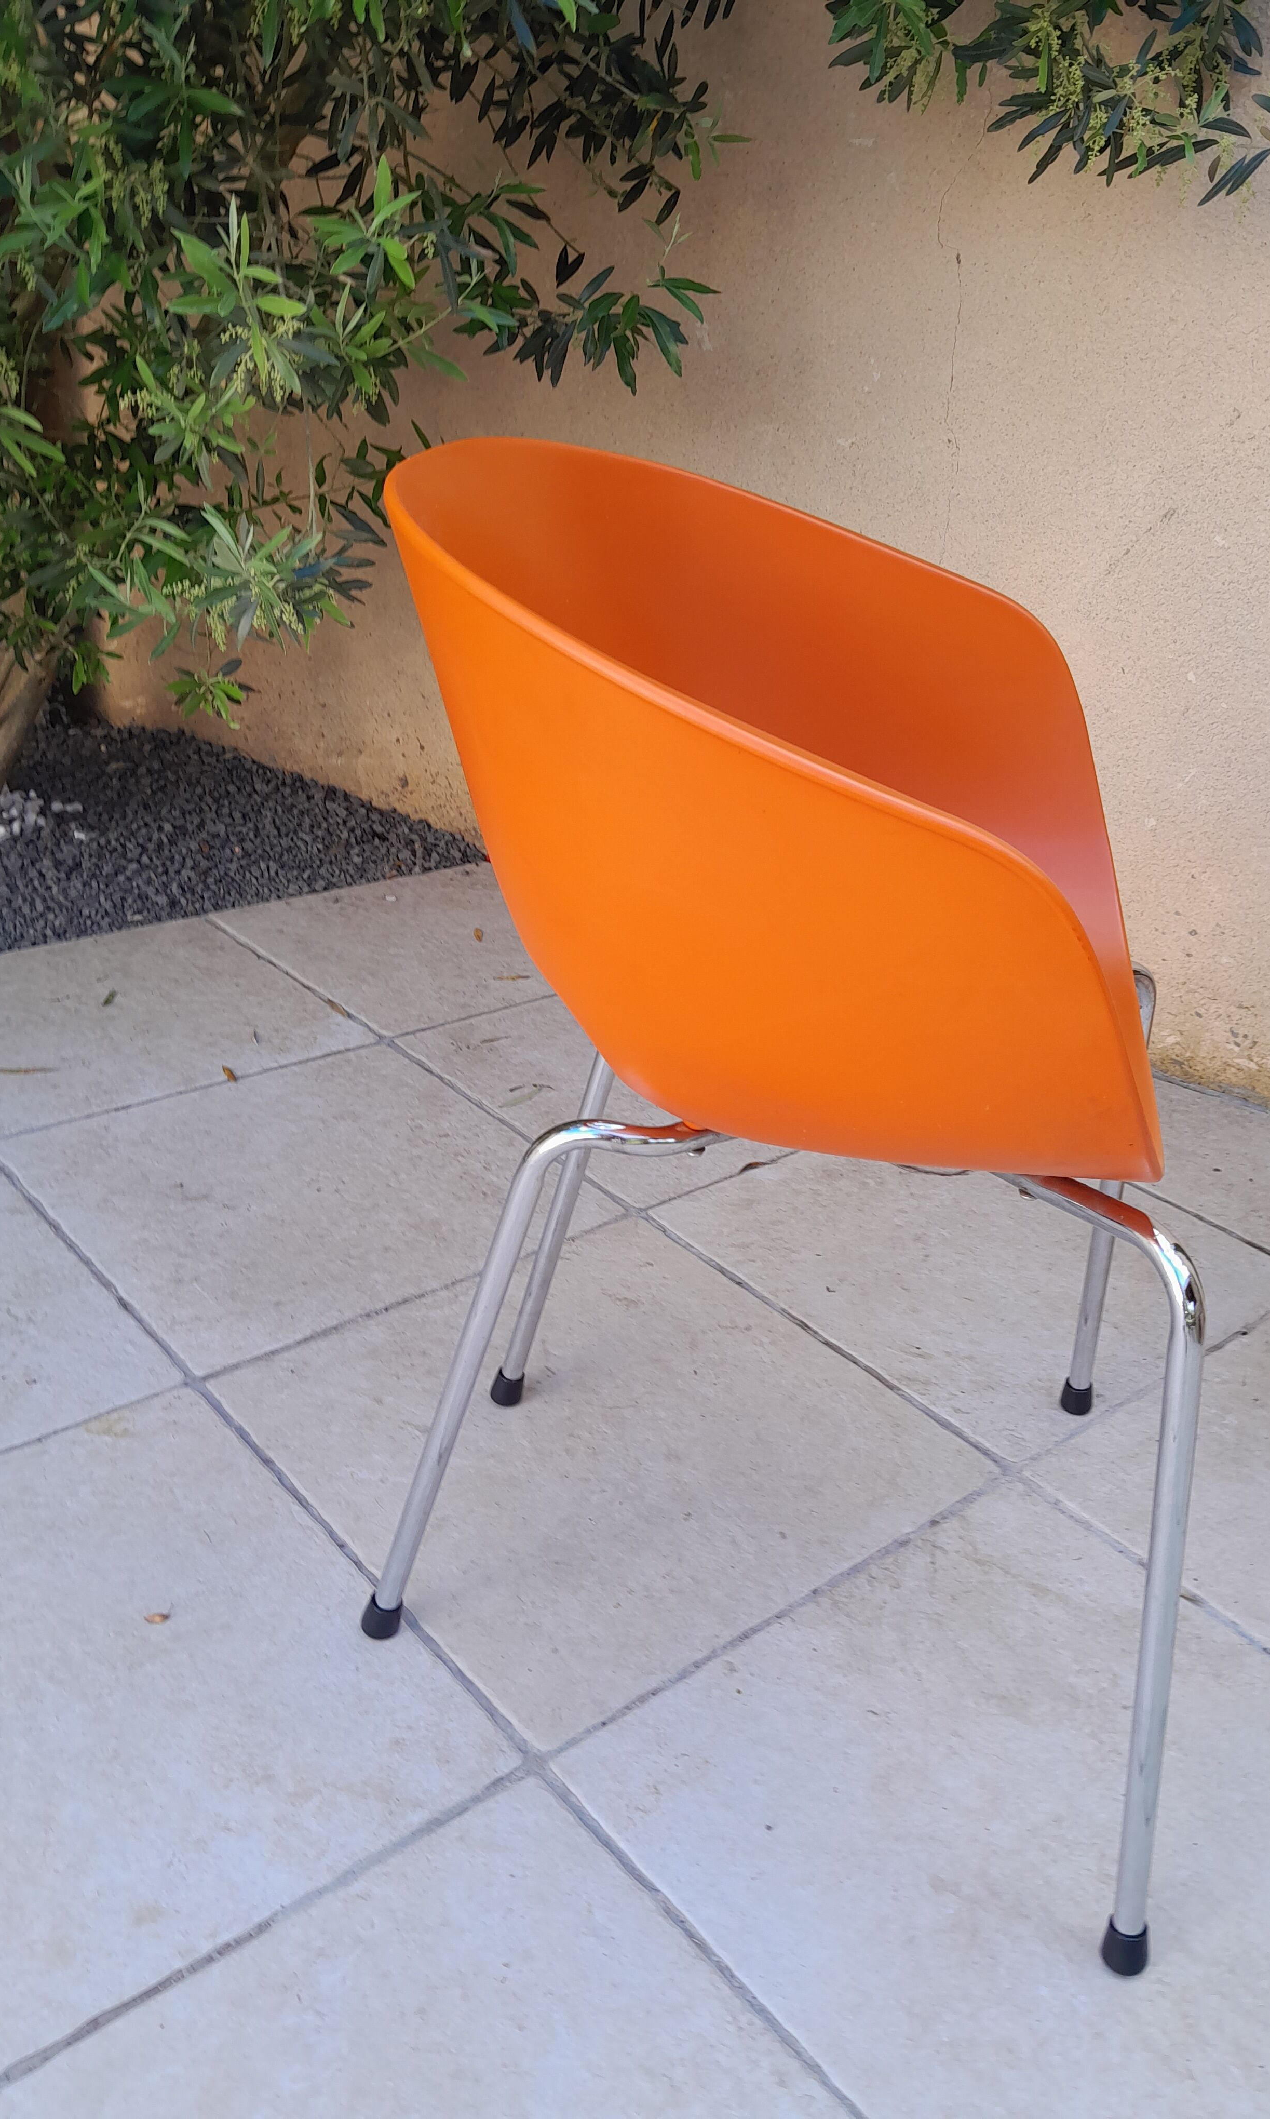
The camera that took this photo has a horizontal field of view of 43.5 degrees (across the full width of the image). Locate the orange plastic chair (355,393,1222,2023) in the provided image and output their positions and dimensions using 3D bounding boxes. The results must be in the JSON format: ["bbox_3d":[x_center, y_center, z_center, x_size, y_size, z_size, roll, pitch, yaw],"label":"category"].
[{"bbox_3d":[0.104,0.030,0.963,0.499,0.712,0.577,9,26,10],"label":"orange plastic chair"}]

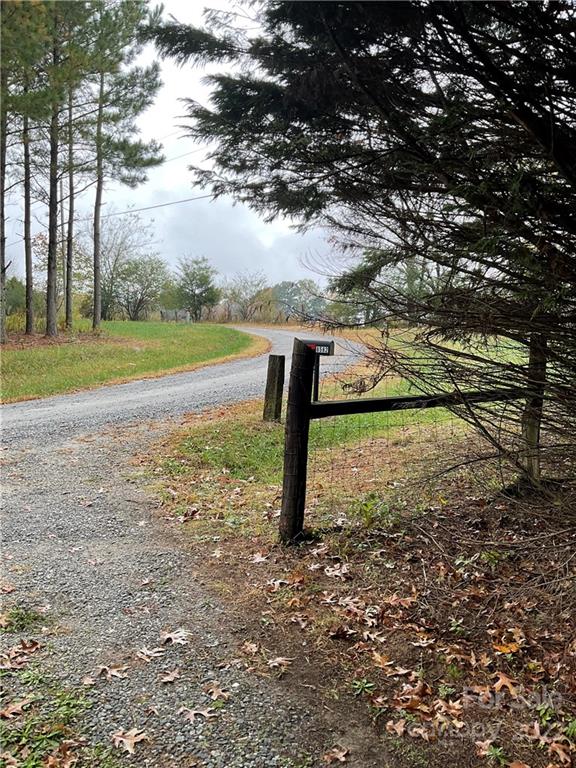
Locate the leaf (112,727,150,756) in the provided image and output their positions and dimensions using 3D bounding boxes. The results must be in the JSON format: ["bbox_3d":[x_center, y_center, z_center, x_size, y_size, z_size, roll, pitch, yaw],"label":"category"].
[{"bbox_3d":[-0.535,1.217,2.194,0.128,0.030,0.115,1,6,0],"label":"leaf"}]

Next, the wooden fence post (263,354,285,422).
[{"bbox_3d":[-0.173,0.068,8.700,0.185,0.880,0.185,8,7,27],"label":"wooden fence post"}]

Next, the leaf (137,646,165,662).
[{"bbox_3d":[-0.584,1.156,2.749,0.120,0.030,0.085,1,6,0],"label":"leaf"}]

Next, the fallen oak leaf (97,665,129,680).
[{"bbox_3d":[-0.704,1.169,2.599,0.130,0.030,0.080,1,6,0],"label":"fallen oak leaf"}]

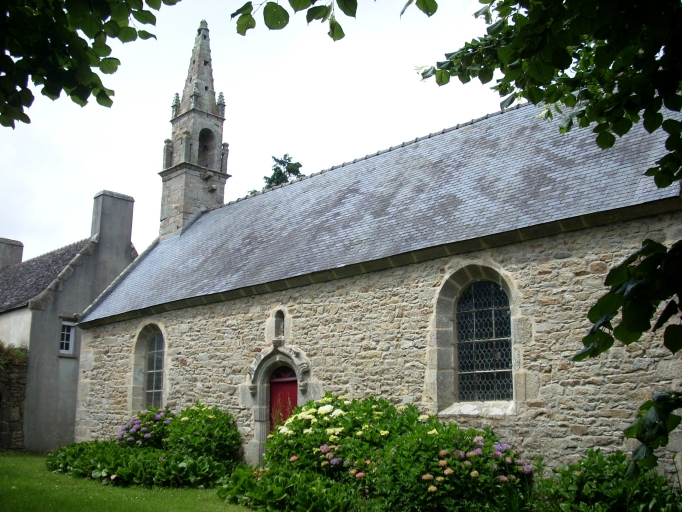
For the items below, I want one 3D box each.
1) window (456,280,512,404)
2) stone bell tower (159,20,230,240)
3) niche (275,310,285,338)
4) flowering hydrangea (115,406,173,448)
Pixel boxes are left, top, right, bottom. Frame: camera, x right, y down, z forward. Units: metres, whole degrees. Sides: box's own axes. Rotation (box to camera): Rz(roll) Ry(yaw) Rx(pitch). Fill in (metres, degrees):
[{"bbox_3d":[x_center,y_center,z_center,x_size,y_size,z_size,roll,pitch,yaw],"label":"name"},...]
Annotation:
[{"bbox_3d":[2.429,1.430,12.491,1.102,2.070,0.160,-12,-18,43],"label":"window"},{"bbox_3d":[-5.017,-4.433,25.414,1.576,8.343,1.875,-12,-18,43],"label":"stone bell tower"},{"bbox_3d":[-1.259,1.508,15.976,0.330,0.618,0.220,-12,-18,43],"label":"niche"},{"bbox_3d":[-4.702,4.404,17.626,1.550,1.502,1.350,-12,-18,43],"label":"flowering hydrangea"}]

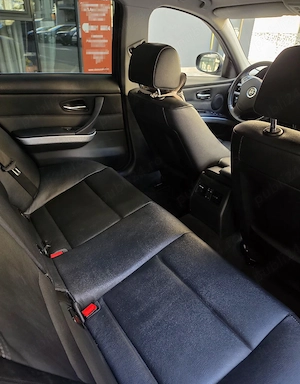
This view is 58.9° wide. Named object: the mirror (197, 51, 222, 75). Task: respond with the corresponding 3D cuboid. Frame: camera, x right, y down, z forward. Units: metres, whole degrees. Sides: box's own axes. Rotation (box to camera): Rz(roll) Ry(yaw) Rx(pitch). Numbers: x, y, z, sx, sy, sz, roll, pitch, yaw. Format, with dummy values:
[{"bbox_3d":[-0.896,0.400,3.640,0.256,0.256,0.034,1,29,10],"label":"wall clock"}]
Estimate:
[{"bbox_3d":[0.460,-0.993,2.055,0.120,0.155,0.220,-18,32,-39],"label":"mirror"}]

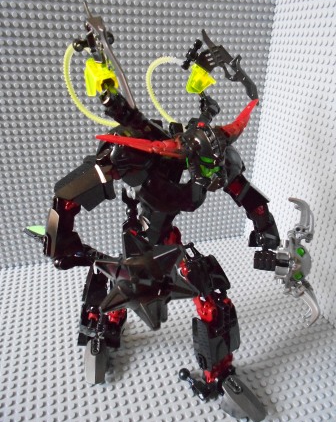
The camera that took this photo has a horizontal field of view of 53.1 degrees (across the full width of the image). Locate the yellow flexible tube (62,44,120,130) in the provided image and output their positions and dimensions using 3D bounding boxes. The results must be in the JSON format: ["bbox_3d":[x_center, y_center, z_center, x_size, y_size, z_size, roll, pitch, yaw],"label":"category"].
[{"bbox_3d":[-0.059,-0.100,0.269,0.047,0.060,0.035,2,25,0],"label":"yellow flexible tube"}]

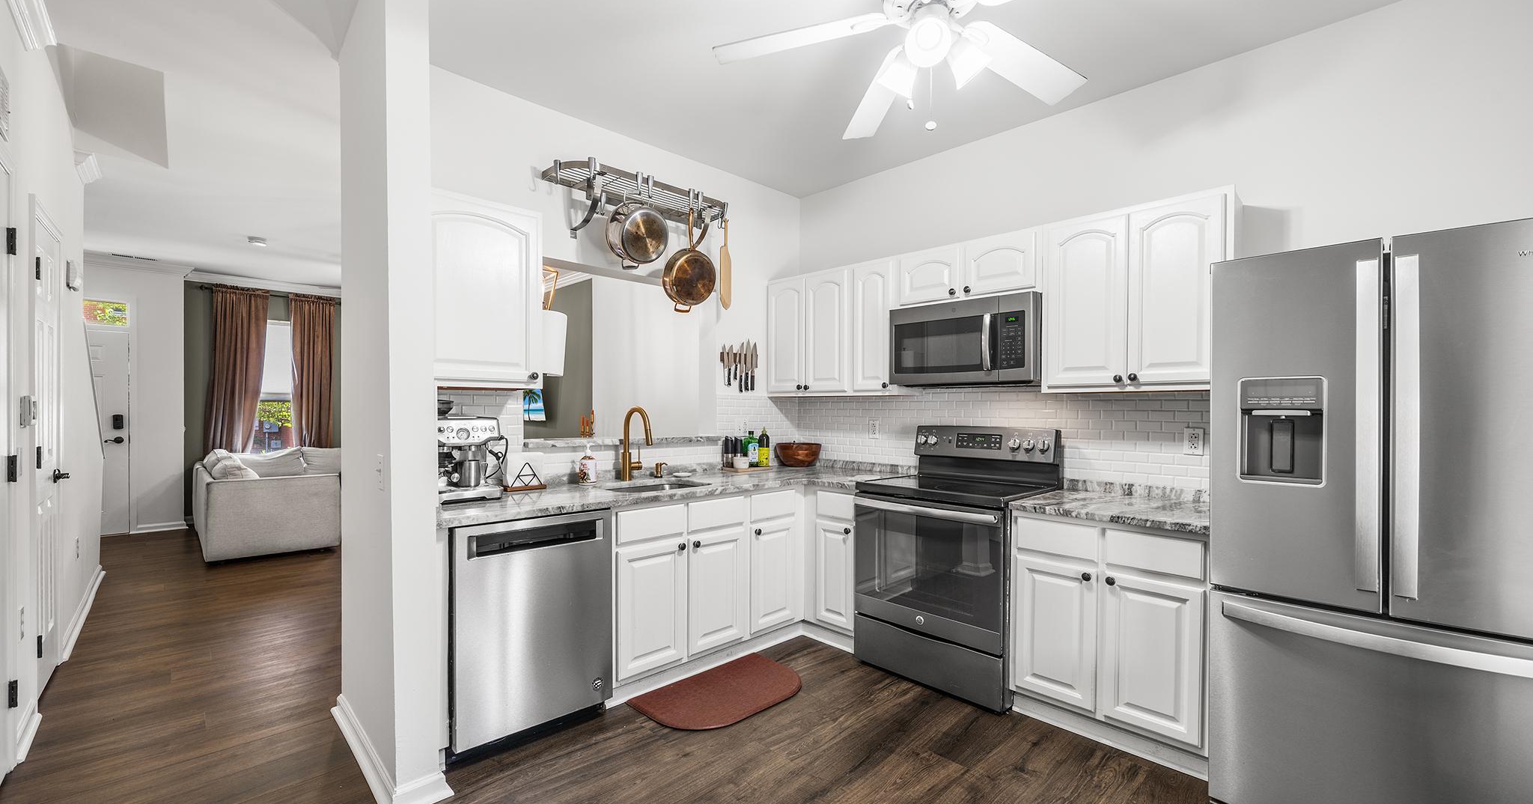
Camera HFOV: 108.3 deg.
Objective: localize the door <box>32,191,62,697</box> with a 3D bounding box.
[{"bbox_3d":[-3.250,0.245,2.495,0.610,2.050,0.050,0,0,43],"label":"door"}]

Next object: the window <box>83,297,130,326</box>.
[{"bbox_3d":[-6.770,-0.875,5.350,0.820,0.270,0.060,0,0,-41],"label":"window"}]

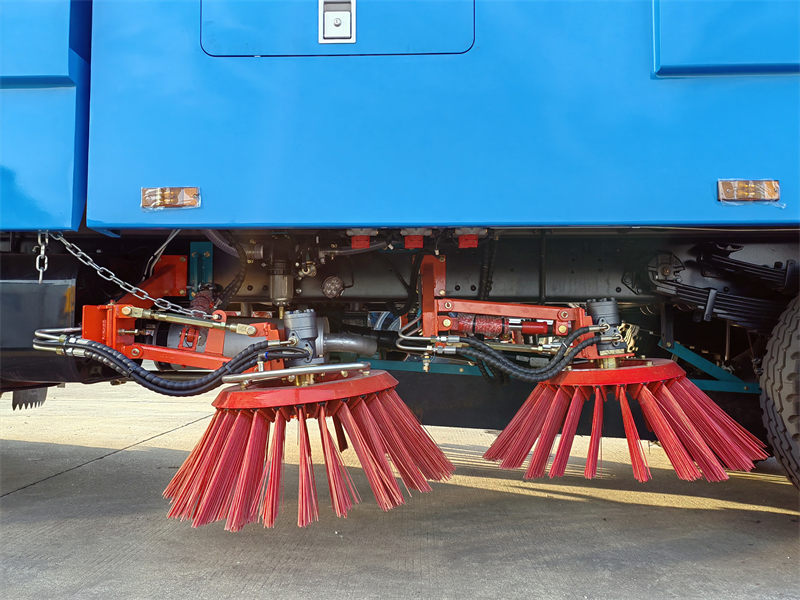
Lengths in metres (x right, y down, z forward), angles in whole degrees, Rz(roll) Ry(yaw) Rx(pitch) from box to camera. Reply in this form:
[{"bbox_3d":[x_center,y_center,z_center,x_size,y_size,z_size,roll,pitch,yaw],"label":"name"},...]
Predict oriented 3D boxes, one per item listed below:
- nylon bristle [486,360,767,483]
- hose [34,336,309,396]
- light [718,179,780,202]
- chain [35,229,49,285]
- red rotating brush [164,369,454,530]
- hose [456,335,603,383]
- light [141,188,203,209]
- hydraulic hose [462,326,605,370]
[{"bbox_3d":[0.678,0.344,1.985,0.830,0.275,0.830,-3,-3,2],"label":"nylon bristle"},{"bbox_3d":[-0.670,0.195,1.830,0.810,0.178,0.140,0,-3,2],"label":"hose"},{"bbox_3d":[0.845,-0.265,1.510,0.146,0.049,0.022,0,-3,2],"label":"light"},{"bbox_3d":[-0.958,-0.116,1.670,0.036,0.148,0.033,0,-3,2],"label":"chain"},{"bbox_3d":[-0.283,0.394,1.955,0.880,0.310,0.880,-5,-1,2],"label":"red rotating brush"},{"bbox_3d":[0.390,0.176,1.880,0.440,0.146,0.100,0,-3,2],"label":"hose"},{"bbox_3d":[-0.571,-0.256,1.555,0.146,0.049,0.022,0,-3,2],"label":"light"},{"bbox_3d":[0.393,0.143,1.880,0.435,0.140,0.100,0,-3,2],"label":"hydraulic hose"}]

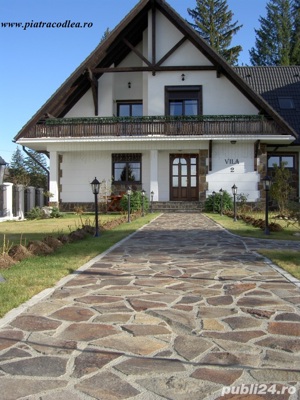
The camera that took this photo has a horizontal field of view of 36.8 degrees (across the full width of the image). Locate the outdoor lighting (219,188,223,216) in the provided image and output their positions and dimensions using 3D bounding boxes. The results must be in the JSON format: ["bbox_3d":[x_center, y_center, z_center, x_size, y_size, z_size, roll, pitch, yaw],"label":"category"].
[{"bbox_3d":[2.469,0.086,15.500,0.160,0.945,0.160,0,0,4],"label":"outdoor lighting"}]

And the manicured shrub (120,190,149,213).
[{"bbox_3d":[-0.636,0.076,19.100,1.220,0.920,1.100,0,0,4],"label":"manicured shrub"}]

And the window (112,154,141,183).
[{"bbox_3d":[-1.092,-1.484,21.500,1.370,1.400,0.130,0,0,4],"label":"window"}]

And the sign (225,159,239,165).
[{"bbox_3d":[3.812,-1.771,20.950,0.670,0.260,0.040,0,0,4],"label":"sign"}]

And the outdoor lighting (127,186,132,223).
[{"bbox_3d":[-0.543,0.130,12.000,0.165,0.970,0.165,0,0,4],"label":"outdoor lighting"}]

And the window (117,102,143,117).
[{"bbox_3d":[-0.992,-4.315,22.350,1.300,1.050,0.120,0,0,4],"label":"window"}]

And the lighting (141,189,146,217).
[{"bbox_3d":[-0.228,0.137,16.300,0.165,0.970,0.165,0,0,4],"label":"lighting"}]

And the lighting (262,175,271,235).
[{"bbox_3d":[1.884,0.085,7.250,0.160,0.950,0.160,0,0,4],"label":"lighting"}]

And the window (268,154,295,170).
[{"bbox_3d":[6.582,-1.877,22.560,1.330,0.720,0.120,0,0,4],"label":"window"}]

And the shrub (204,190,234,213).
[{"bbox_3d":[3.154,0.069,20.600,1.300,1.030,1.150,0,0,4],"label":"shrub"}]

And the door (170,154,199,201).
[{"bbox_3d":[1.645,-1.063,21.300,1.390,2.230,0.130,0,0,4],"label":"door"}]

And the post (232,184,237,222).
[{"bbox_3d":[2.259,0.093,11.950,0.165,0.970,0.165,0,0,4],"label":"post"}]

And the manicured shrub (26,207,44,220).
[{"bbox_3d":[-3.684,0.434,14.500,0.570,0.440,0.500,0,0,4],"label":"manicured shrub"}]

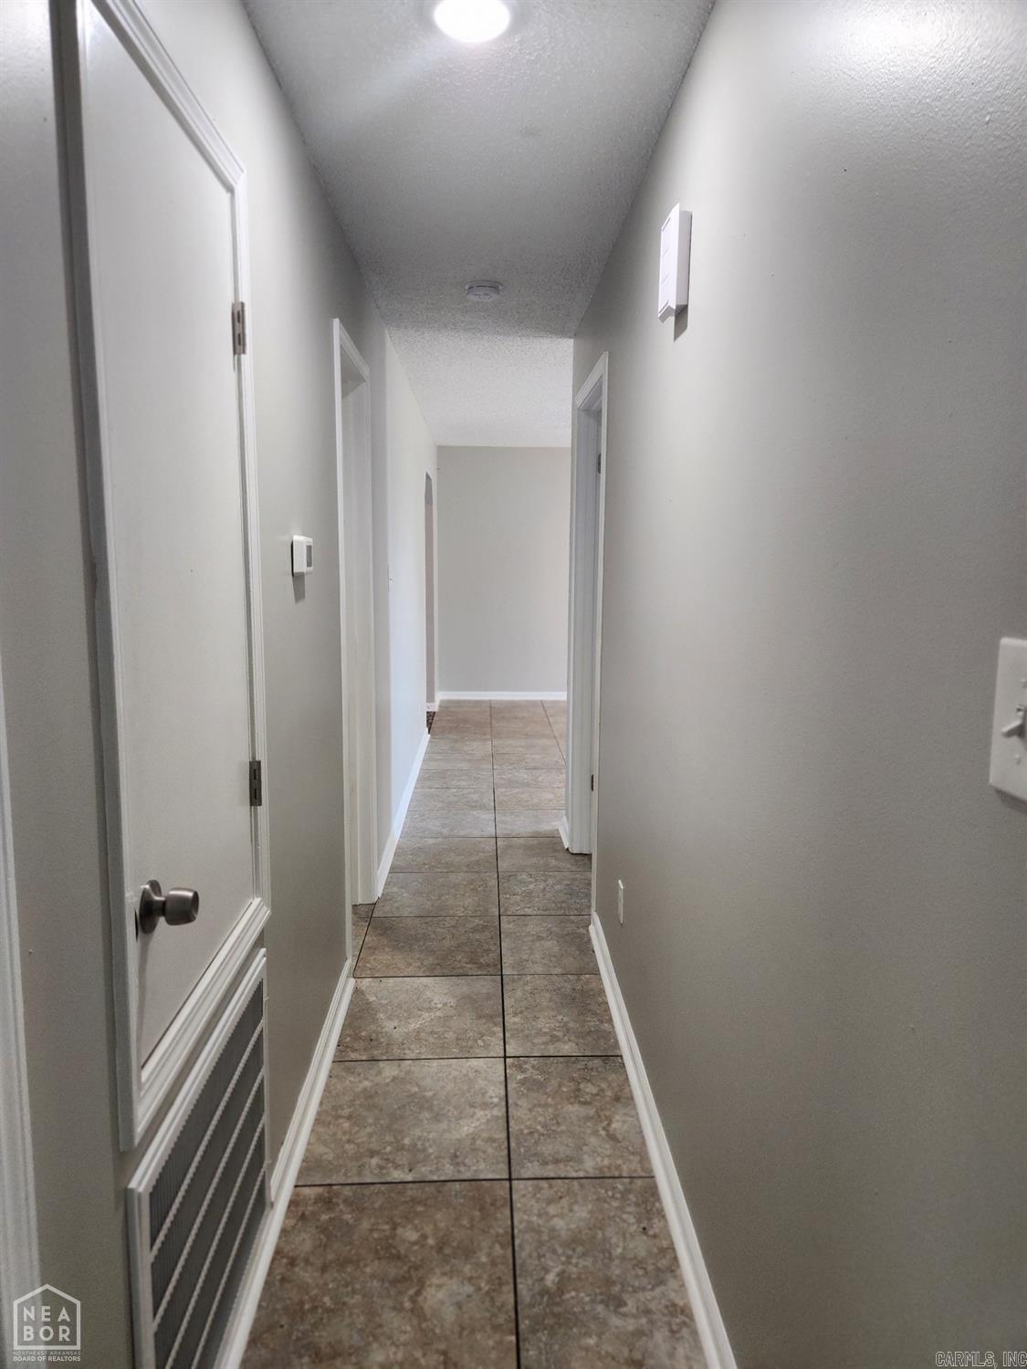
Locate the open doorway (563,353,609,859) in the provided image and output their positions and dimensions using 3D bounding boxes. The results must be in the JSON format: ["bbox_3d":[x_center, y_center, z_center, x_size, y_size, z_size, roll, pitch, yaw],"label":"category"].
[{"bbox_3d":[0.354,-0.150,3.698,0.140,2.095,0.958,0,8,-2],"label":"open doorway"}]

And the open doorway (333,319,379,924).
[{"bbox_3d":[-0.602,-0.087,3.212,0.140,2.095,0.730,0,8,-2],"label":"open doorway"}]

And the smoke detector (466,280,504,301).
[{"bbox_3d":[-0.111,-1.482,3.433,0.138,0.040,0.138,0,8,-2],"label":"smoke detector"}]

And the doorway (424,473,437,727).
[{"bbox_3d":[-0.754,-0.682,7.526,0.130,2.040,0.938,0,8,-2],"label":"doorway"}]

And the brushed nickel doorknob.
[{"bbox_3d":[-0.452,0.296,1.208,0.062,0.065,0.065,0,8,-2],"label":"brushed nickel doorknob"}]

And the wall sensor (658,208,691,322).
[{"bbox_3d":[0.335,-0.863,1.890,0.042,0.190,0.152,0,8,-2],"label":"wall sensor"}]

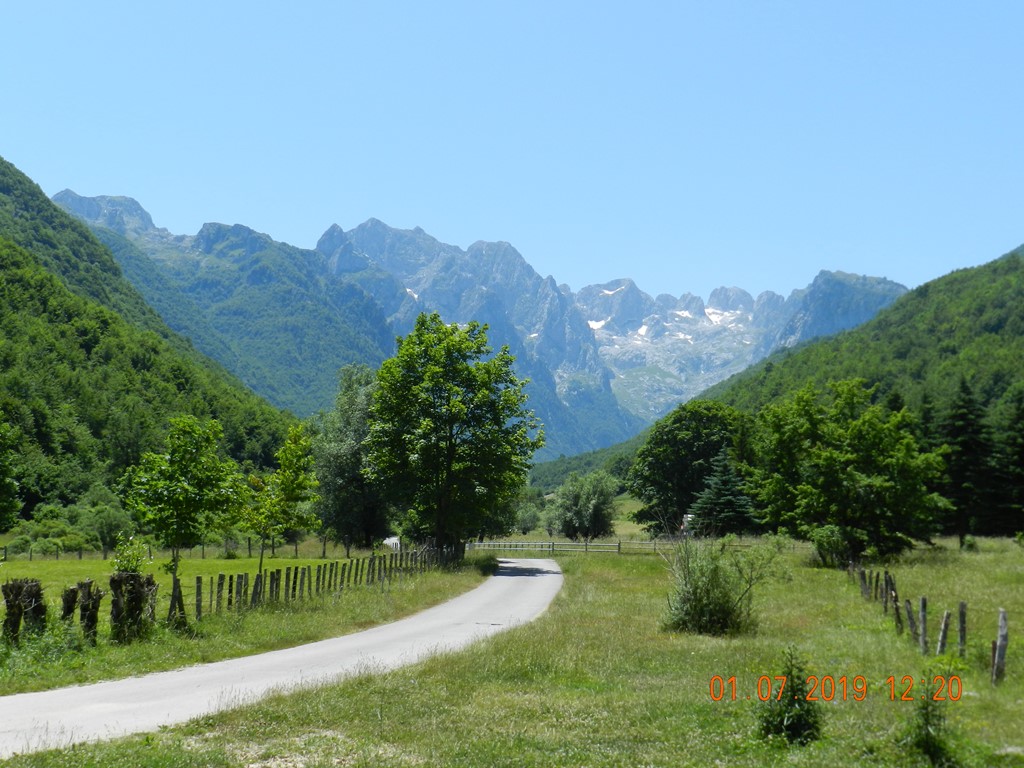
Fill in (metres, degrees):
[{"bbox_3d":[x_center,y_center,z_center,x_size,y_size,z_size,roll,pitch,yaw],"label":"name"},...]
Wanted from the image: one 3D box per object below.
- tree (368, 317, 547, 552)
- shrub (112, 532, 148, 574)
[{"bbox_3d":[-3.439,2.969,80.000,10.464,14.418,10.000,0,-6,0],"label":"tree"},{"bbox_3d":[-7.299,3.257,26.000,0.745,0.834,0.671,0,-6,0],"label":"shrub"}]

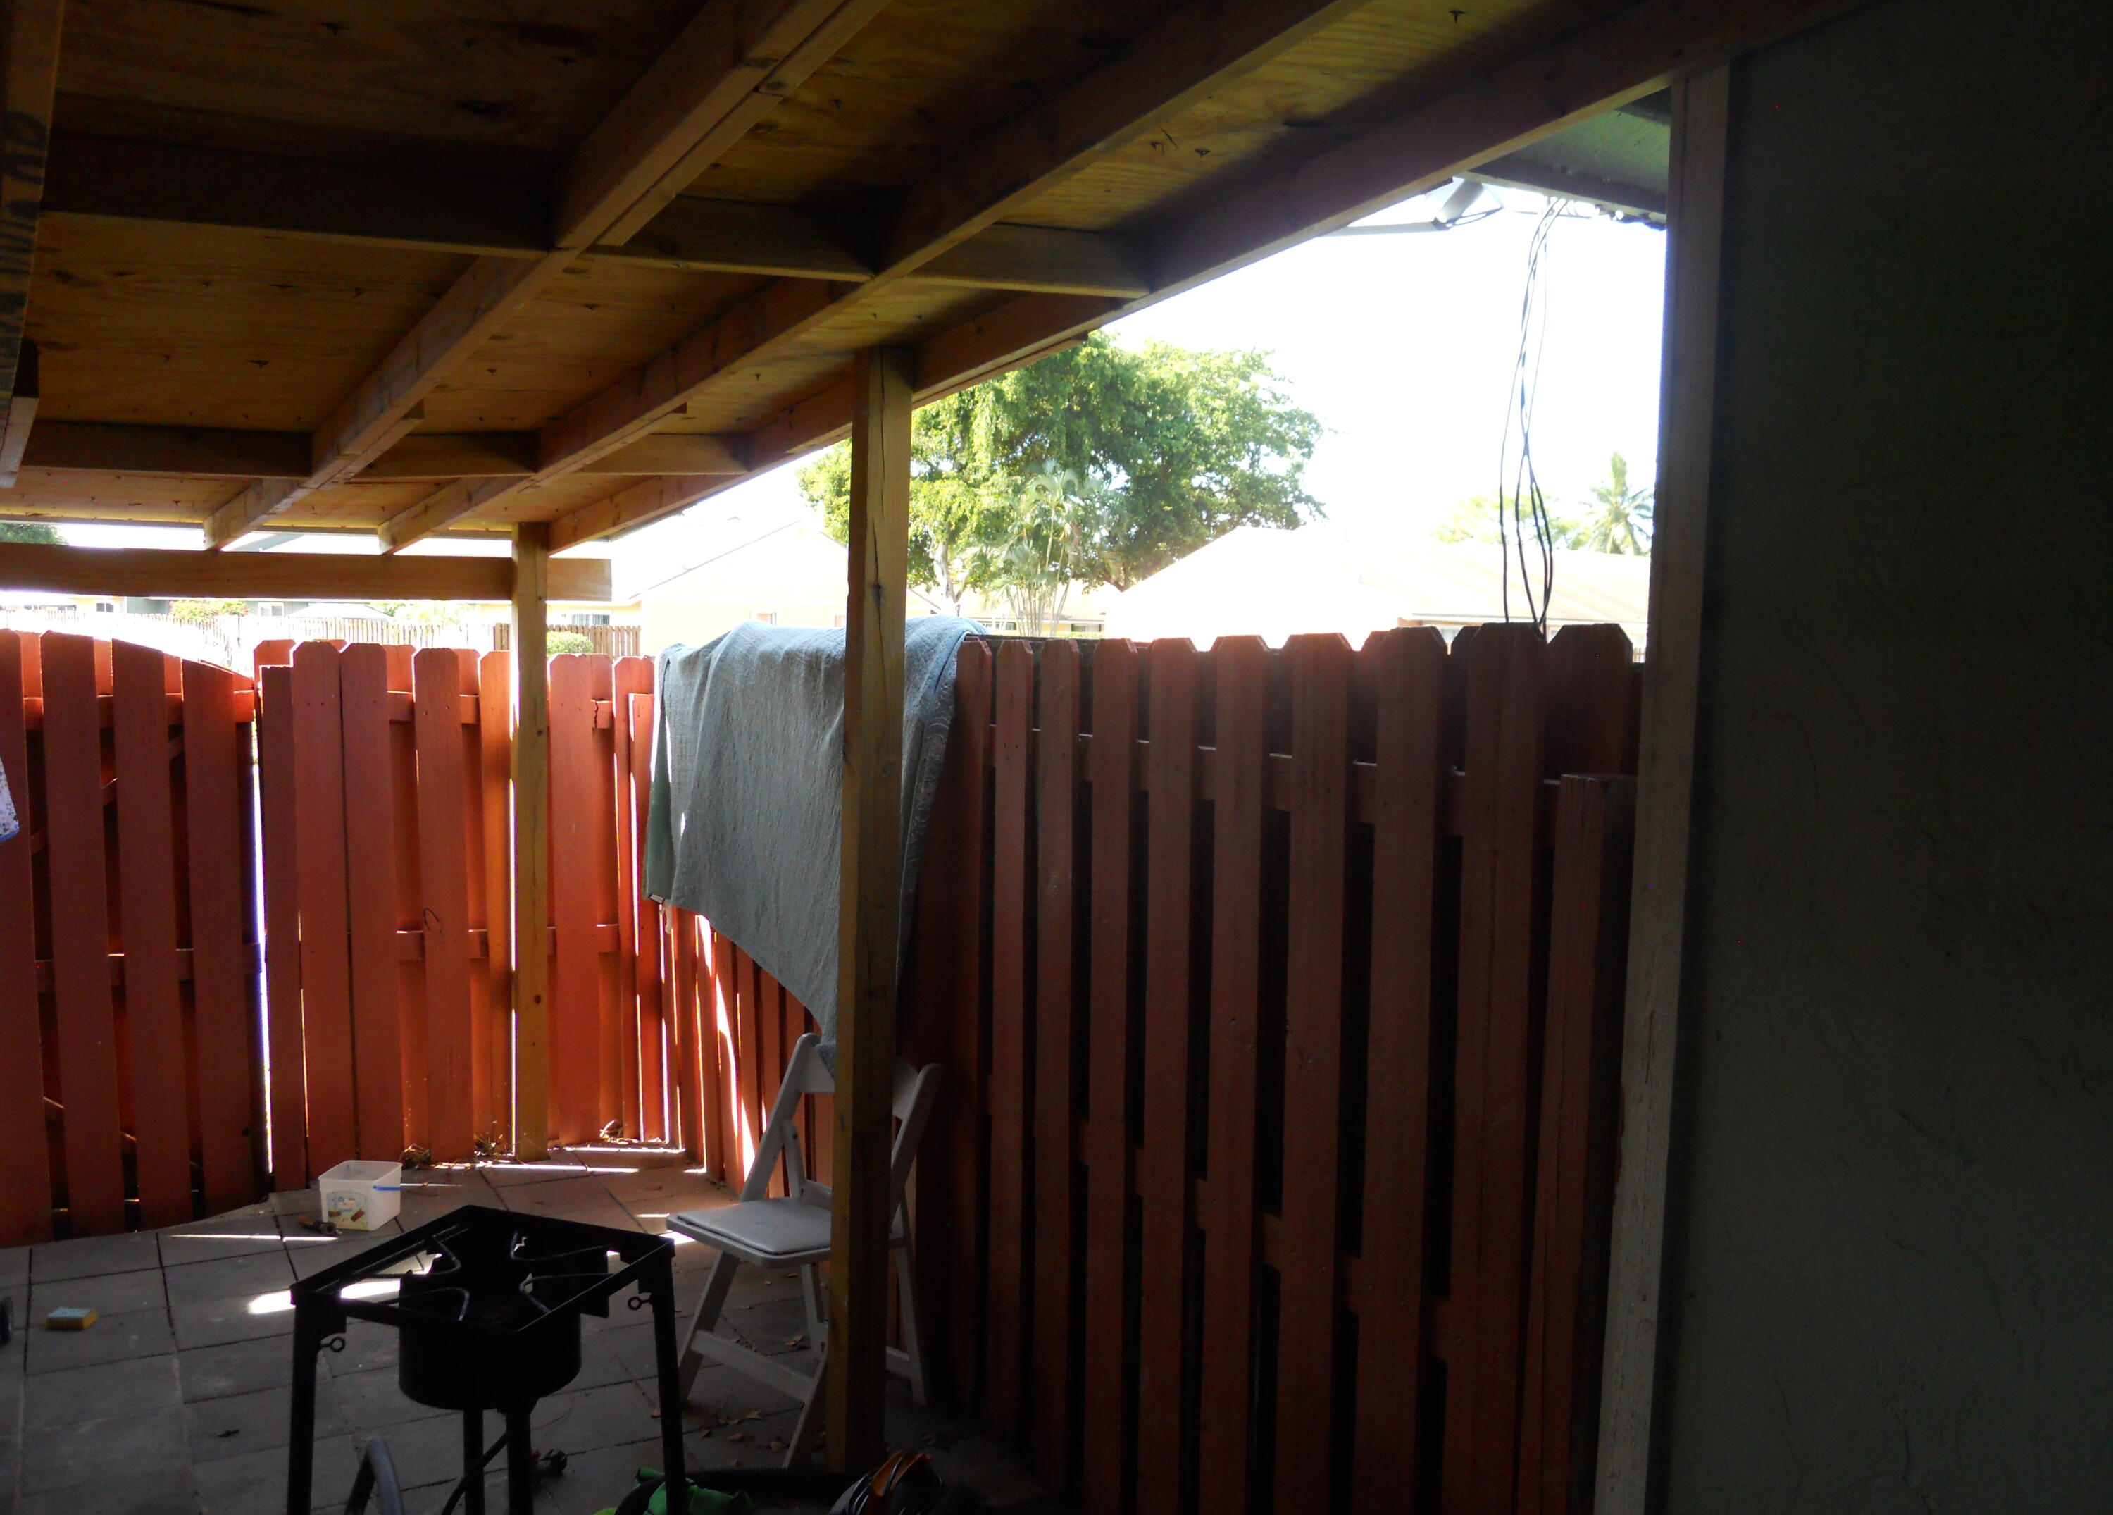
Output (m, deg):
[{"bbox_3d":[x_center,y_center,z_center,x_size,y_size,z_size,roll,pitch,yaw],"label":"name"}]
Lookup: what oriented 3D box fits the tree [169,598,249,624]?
[{"bbox_3d":[-15.874,-2.066,32.072,1.550,2.024,1.500,-1,5,-26],"label":"tree"}]

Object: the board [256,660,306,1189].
[{"bbox_3d":[-2.334,0.522,5.162,0.098,1.597,0.022,-2,6,-30],"label":"board"}]

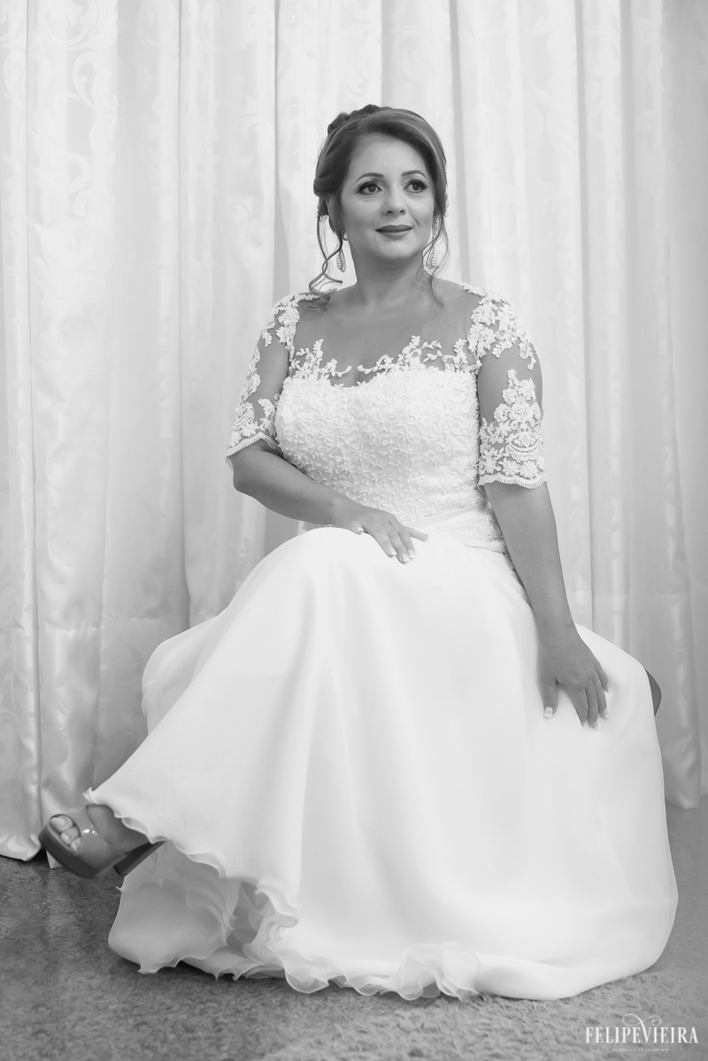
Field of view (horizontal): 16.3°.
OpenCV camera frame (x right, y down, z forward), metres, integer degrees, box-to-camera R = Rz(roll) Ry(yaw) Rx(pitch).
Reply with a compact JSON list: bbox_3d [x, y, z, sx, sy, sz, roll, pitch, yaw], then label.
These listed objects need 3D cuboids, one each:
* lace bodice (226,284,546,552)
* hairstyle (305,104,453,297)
[{"bbox_3d":[0.047,-0.162,3.580,0.450,0.400,0.300,-1,4,20],"label":"lace bodice"},{"bbox_3d":[0.039,-0.478,3.600,0.195,0.275,0.235,-3,3,-18],"label":"hairstyle"}]

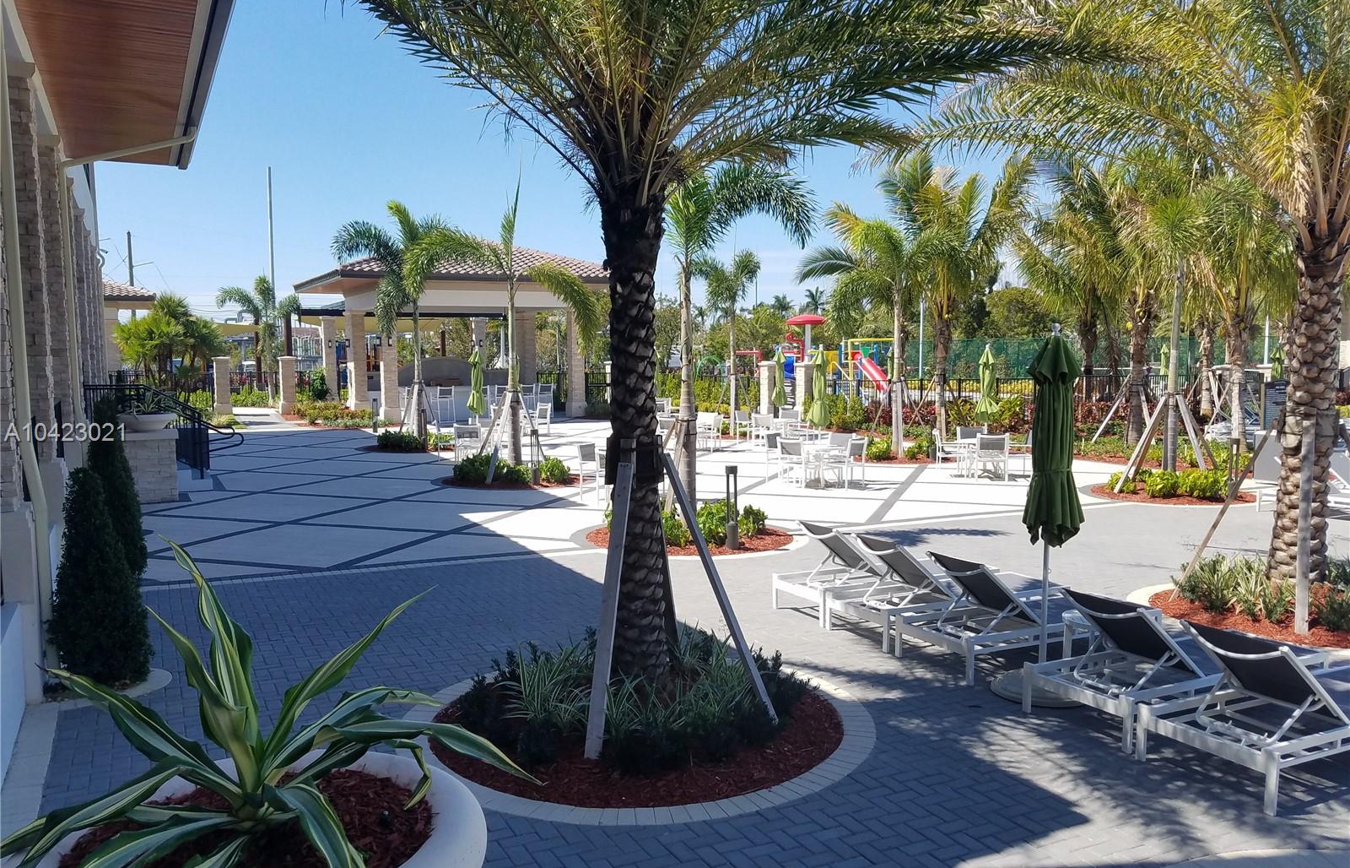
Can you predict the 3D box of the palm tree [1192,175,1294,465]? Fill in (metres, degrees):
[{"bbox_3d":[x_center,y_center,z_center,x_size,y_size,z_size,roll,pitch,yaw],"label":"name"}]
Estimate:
[{"bbox_3d":[13.401,-2.698,23.555,3.000,6.528,3.000,0,4,0],"label":"palm tree"}]

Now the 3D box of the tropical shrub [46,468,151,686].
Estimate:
[{"bbox_3d":[-4.226,0.999,7.430,0.690,1.504,0.690,0,4,0],"label":"tropical shrub"}]

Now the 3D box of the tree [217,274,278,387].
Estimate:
[{"bbox_3d":[-19.346,-4.304,45.807,2.800,5.587,2.700,0,4,0],"label":"tree"}]

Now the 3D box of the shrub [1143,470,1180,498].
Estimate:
[{"bbox_3d":[8.111,0.786,16.860,0.600,0.480,0.580,0,4,0],"label":"shrub"}]

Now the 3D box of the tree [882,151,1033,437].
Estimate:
[{"bbox_3d":[7.652,-3.761,27.500,4.100,7.900,4.100,0,4,0],"label":"tree"}]

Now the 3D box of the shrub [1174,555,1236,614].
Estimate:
[{"bbox_3d":[5.096,1.409,9.733,0.540,0.460,0.500,2,5,28],"label":"shrub"}]

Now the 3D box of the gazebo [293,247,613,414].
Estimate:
[{"bbox_3d":[-7.510,-3.901,37.211,10.300,6.500,7.300,-3,5,-30],"label":"gazebo"}]

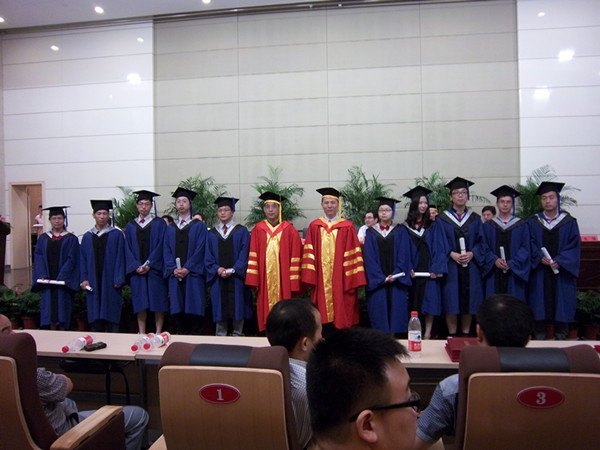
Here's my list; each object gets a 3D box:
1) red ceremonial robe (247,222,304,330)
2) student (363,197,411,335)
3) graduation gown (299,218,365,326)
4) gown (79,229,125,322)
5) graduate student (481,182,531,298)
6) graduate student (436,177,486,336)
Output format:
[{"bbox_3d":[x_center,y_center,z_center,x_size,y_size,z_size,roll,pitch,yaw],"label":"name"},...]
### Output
[{"bbox_3d":[-0.307,0.615,5.850,0.670,1.330,0.420,-1,-2,2],"label":"red ceremonial robe"},{"bbox_3d":[1.004,0.490,5.600,0.560,1.639,0.420,-1,0,10],"label":"student"},{"bbox_3d":[0.397,0.563,5.750,0.770,1.330,0.440,-1,-2,7],"label":"graduation gown"},{"bbox_3d":[-2.369,0.603,5.850,0.550,1.193,0.380,-1,0,0],"label":"gown"},{"bbox_3d":[2.306,0.416,5.420,0.580,1.726,0.420,-1,0,14],"label":"graduate student"},{"bbox_3d":[1.840,0.373,5.530,0.580,1.840,0.420,-1,0,13],"label":"graduate student"}]

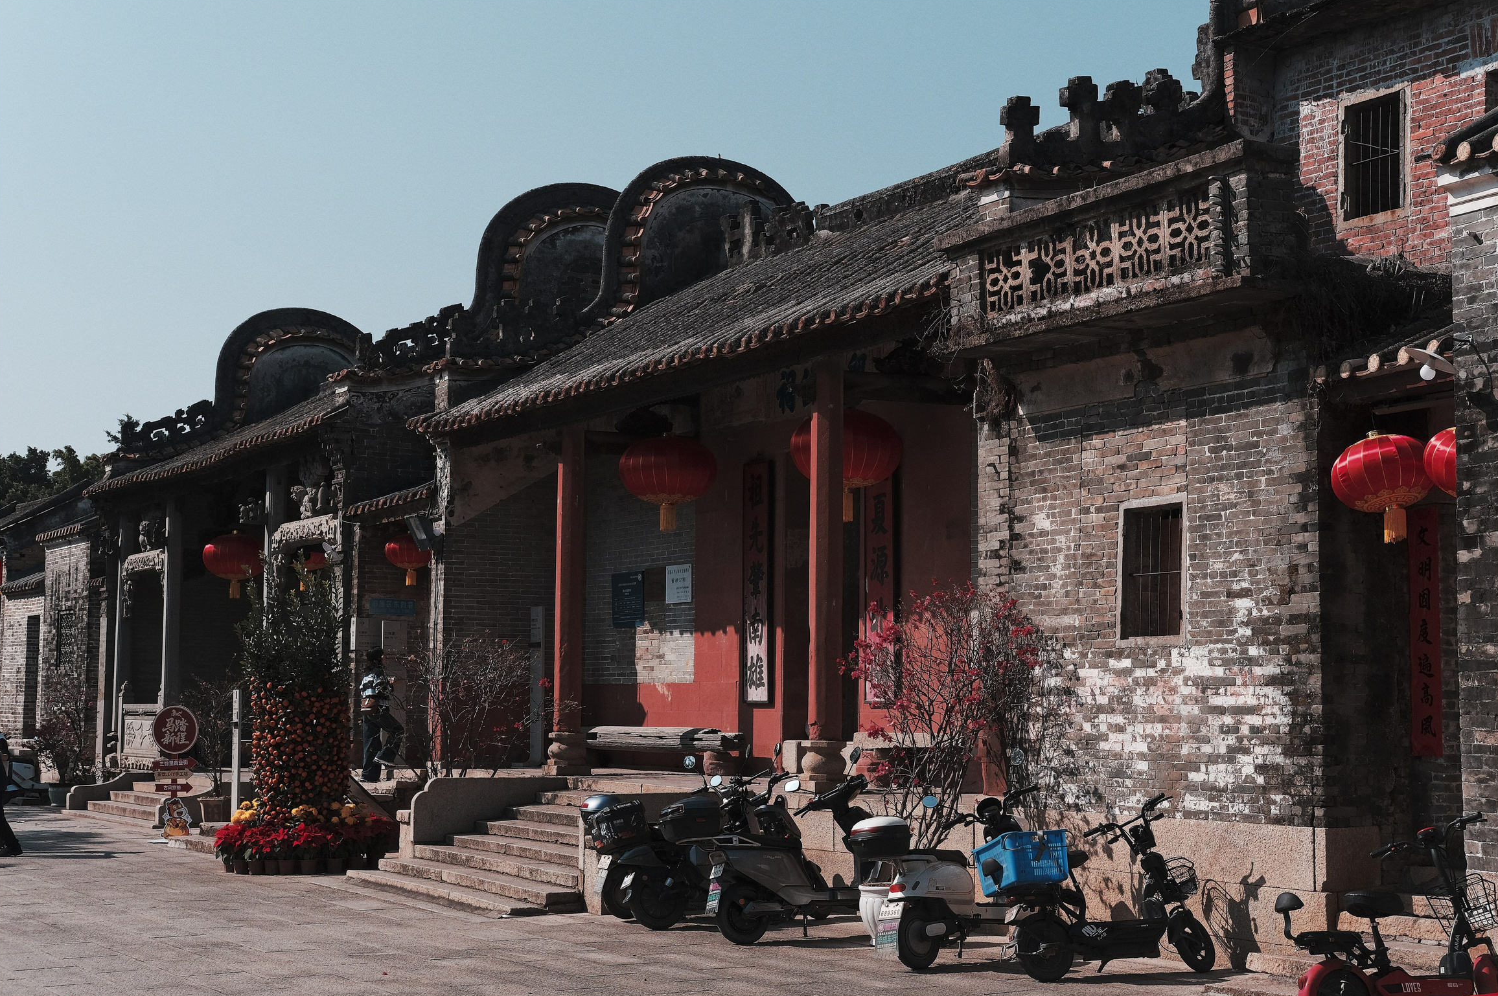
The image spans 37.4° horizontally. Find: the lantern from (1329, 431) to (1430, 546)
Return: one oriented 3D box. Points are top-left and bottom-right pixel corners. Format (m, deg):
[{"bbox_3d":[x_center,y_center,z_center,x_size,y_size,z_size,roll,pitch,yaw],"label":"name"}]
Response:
[{"bbox_3d":[3.837,-0.064,13.423,0.600,0.680,0.600,-5,-6,-31],"label":"lantern"}]

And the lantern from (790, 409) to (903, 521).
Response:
[{"bbox_3d":[0.851,-0.291,19.383,0.980,0.970,0.980,0,-5,0],"label":"lantern"}]

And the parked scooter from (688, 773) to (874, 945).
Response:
[{"bbox_3d":[0.395,2.573,15.729,1.760,1.140,0.700,3,-6,-30],"label":"parked scooter"}]

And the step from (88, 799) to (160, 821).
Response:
[{"bbox_3d":[-8.892,4.551,32.105,0.360,0.160,3.700,3,-6,-31],"label":"step"}]

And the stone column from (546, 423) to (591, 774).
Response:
[{"bbox_3d":[-1.854,1.021,22.318,0.360,3.520,0.360,4,-6,-30],"label":"stone column"}]

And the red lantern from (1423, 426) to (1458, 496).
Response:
[{"bbox_3d":[4.197,-0.091,12.799,0.600,0.680,0.600,0,-6,-30],"label":"red lantern"}]

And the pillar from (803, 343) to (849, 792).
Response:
[{"bbox_3d":[0.647,0.610,18.730,0.300,3.700,0.300,3,-6,-31],"label":"pillar"}]

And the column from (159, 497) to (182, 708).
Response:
[{"bbox_3d":[-8.344,1.960,31.976,0.340,3.950,0.340,4,-6,-30],"label":"column"}]

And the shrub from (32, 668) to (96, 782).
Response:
[{"bbox_3d":[-11.435,3.820,36.944,1.000,1.990,1.020,3,-6,-31],"label":"shrub"}]

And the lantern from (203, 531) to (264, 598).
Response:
[{"bbox_3d":[-7.951,1.037,34.229,0.990,1.060,0.990,3,-6,-31],"label":"lantern"}]

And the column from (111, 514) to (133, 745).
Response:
[{"bbox_3d":[-10.244,2.252,36.228,0.270,4.020,0.270,3,-6,-31],"label":"column"}]

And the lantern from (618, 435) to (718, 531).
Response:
[{"bbox_3d":[-0.814,-0.146,22.262,0.980,0.970,0.980,0,-5,0],"label":"lantern"}]

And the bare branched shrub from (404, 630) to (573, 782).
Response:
[{"bbox_3d":[-2.634,2.222,22.118,1.500,1.900,1.550,4,-6,-30],"label":"bare branched shrub"}]

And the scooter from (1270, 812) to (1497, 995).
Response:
[{"bbox_3d":[3.549,2.252,11.931,1.540,1.080,0.620,3,-6,-23],"label":"scooter"}]

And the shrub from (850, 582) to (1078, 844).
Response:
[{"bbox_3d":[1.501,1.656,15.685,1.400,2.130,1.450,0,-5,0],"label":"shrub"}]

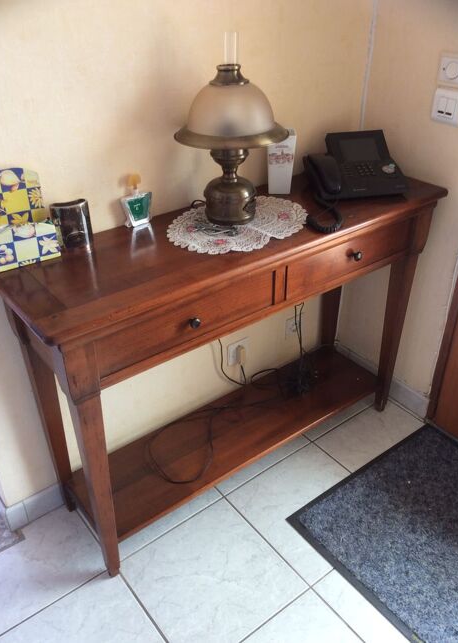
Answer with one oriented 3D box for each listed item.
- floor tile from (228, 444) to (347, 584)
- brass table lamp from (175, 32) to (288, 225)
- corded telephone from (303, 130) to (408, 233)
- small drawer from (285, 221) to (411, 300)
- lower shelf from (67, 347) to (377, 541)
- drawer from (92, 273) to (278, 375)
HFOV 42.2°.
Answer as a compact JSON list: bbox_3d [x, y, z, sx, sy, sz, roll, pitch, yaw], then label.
[{"bbox_3d":[0.230,0.514,1.645,0.343,0.010,0.343,-23,40,-31],"label":"floor tile"},{"bbox_3d":[0.010,-0.421,1.326,0.251,0.403,0.251,0,34,0],"label":"brass table lamp"},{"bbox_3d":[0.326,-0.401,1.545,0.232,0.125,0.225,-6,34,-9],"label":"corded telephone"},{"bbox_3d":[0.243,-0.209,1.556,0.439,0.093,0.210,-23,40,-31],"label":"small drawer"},{"bbox_3d":[0.029,0.319,1.770,0.997,0.021,0.268,-23,40,-31],"label":"lower shelf"},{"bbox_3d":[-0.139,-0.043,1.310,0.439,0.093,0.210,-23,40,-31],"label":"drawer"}]

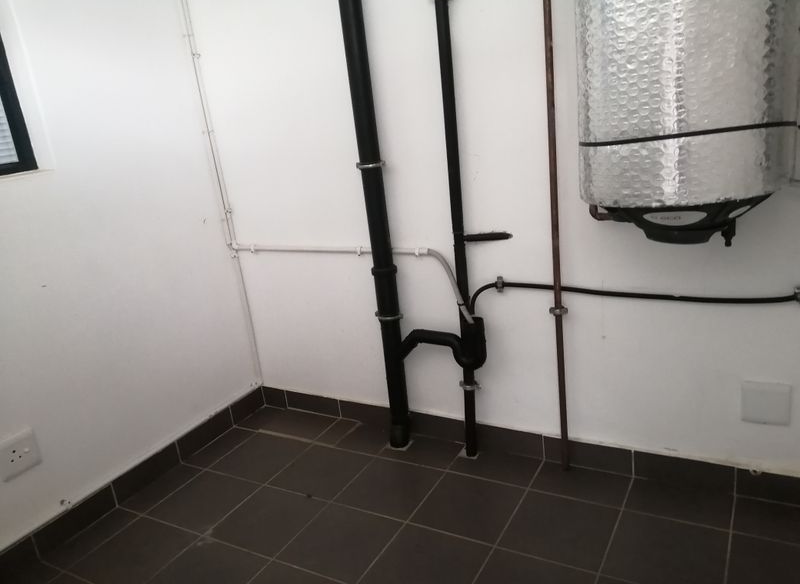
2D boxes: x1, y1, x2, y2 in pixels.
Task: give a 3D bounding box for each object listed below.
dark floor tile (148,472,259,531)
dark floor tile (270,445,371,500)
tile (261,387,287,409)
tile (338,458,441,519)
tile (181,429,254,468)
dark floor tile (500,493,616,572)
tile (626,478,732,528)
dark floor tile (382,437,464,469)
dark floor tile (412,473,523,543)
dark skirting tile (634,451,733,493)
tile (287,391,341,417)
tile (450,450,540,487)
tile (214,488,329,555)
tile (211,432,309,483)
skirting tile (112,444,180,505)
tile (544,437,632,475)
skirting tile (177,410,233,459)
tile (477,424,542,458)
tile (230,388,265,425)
[{"bbox_3d":[-0.728,0.781,2.252,0.308,0.010,0.308,3,19,30],"label":"dark floor tile"},{"bbox_3d":[-0.306,0.703,2.354,0.308,0.010,0.308,3,19,30],"label":"dark floor tile"},{"bbox_3d":[-0.593,0.504,2.871,0.140,0.096,0.012,3,19,31],"label":"tile"},{"bbox_3d":[-0.035,0.717,2.200,0.308,0.010,0.308,3,19,30],"label":"tile"},{"bbox_3d":[-0.775,0.677,2.622,0.141,0.010,0.308,3,19,30],"label":"tile"},{"bbox_3d":[0.506,0.747,1.891,0.308,0.010,0.308,3,19,30],"label":"dark floor tile"},{"bbox_3d":[0.902,0.684,1.948,0.308,0.010,0.200,3,19,30],"label":"tile"},{"bbox_3d":[0.092,0.626,2.352,0.300,0.012,0.197,3,19,30],"label":"dark floor tile"},{"bbox_3d":[0.230,0.713,1.992,0.300,0.012,0.300,3,19,30],"label":"dark floor tile"},{"bbox_3d":[0.914,0.582,1.948,0.300,0.096,0.012,3,19,31],"label":"dark skirting tile"},{"bbox_3d":[-0.404,0.528,2.792,0.304,0.098,0.010,3,19,30],"label":"tile"},{"bbox_3d":[0.352,0.638,2.196,0.300,0.012,0.191,3,19,30],"label":"tile"},{"bbox_3d":[-0.458,0.796,2.098,0.308,0.010,0.308,3,19,30],"label":"tile"},{"bbox_3d":[-0.557,0.678,2.453,0.300,0.012,0.300,3,19,30],"label":"tile"},{"bbox_3d":[-0.999,0.715,2.388,0.010,0.098,0.308,3,19,30],"label":"skirting tile"},{"bbox_3d":[0.655,0.569,2.107,0.300,0.096,0.012,3,19,31],"label":"tile"},{"bbox_3d":[-0.848,0.622,2.645,0.010,0.098,0.308,3,19,30],"label":"skirting tile"},{"bbox_3d":[0.397,0.555,2.265,0.300,0.096,0.012,3,19,31],"label":"tile"},{"bbox_3d":[-0.722,0.545,2.857,0.010,0.098,0.200,3,19,30],"label":"tile"}]

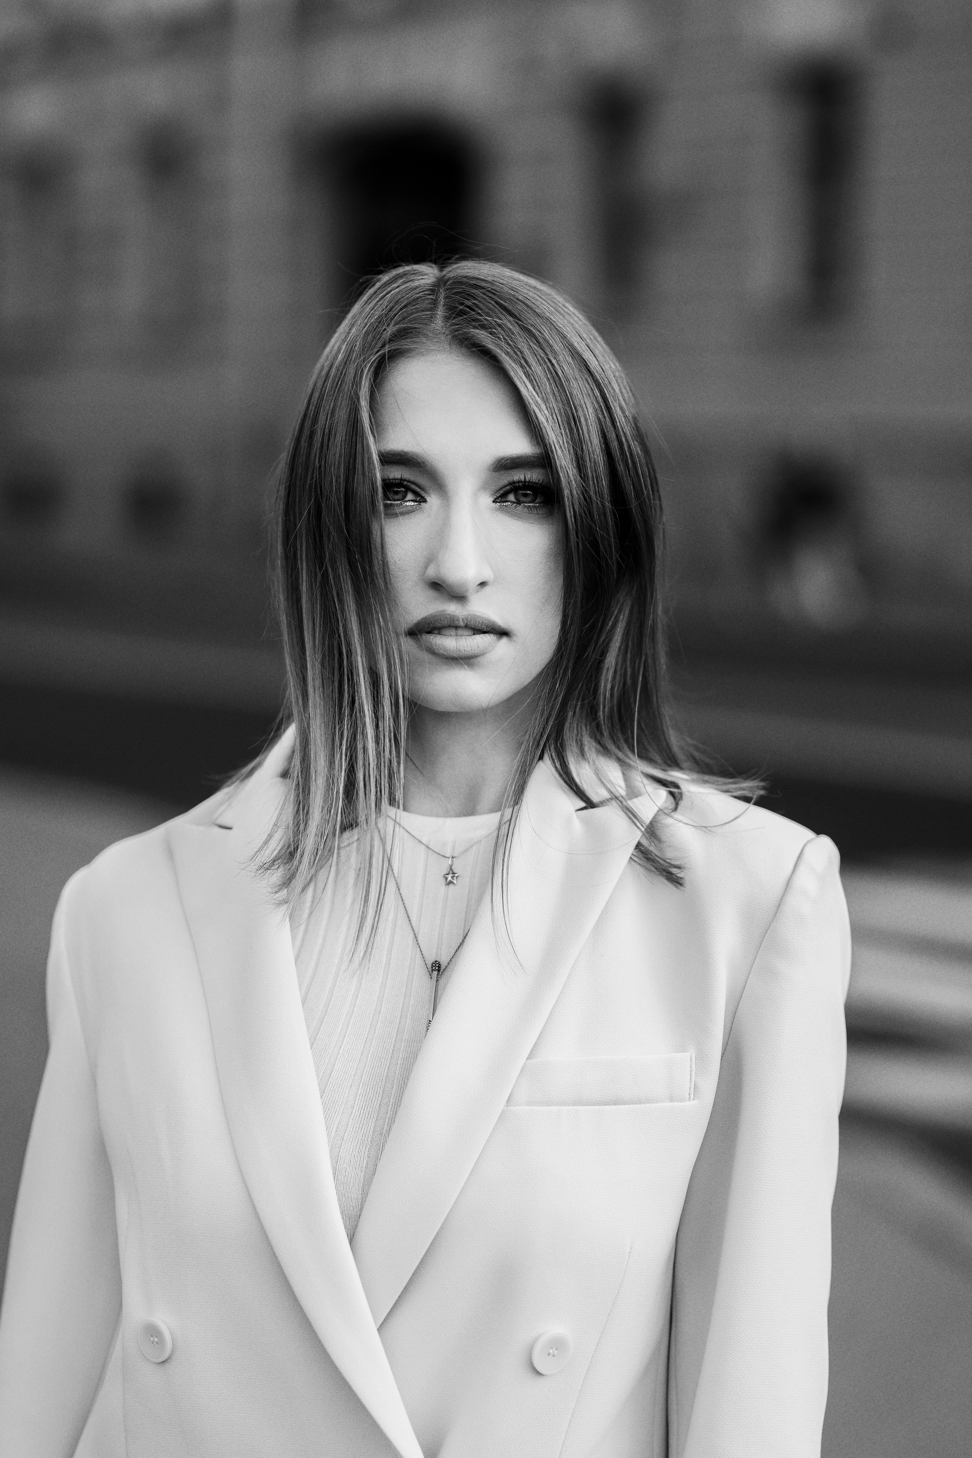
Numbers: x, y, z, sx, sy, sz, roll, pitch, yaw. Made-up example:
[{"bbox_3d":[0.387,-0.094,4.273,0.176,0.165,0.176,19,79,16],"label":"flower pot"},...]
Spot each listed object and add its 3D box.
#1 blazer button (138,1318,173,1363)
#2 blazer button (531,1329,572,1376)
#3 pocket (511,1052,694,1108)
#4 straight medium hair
[{"bbox_3d":[-0.165,0.306,1.720,0.023,0.023,0.005,4,8,41],"label":"blazer button"},{"bbox_3d":[0.032,0.308,1.700,0.023,0.023,0.005,-3,12,-30],"label":"blazer button"},{"bbox_3d":[0.054,0.172,1.685,0.098,0.027,0.010,1,-3,-16],"label":"pocket"},{"bbox_3d":[0.007,-0.068,1.755,0.238,0.340,0.205,0,4,3],"label":"straight medium hair"}]

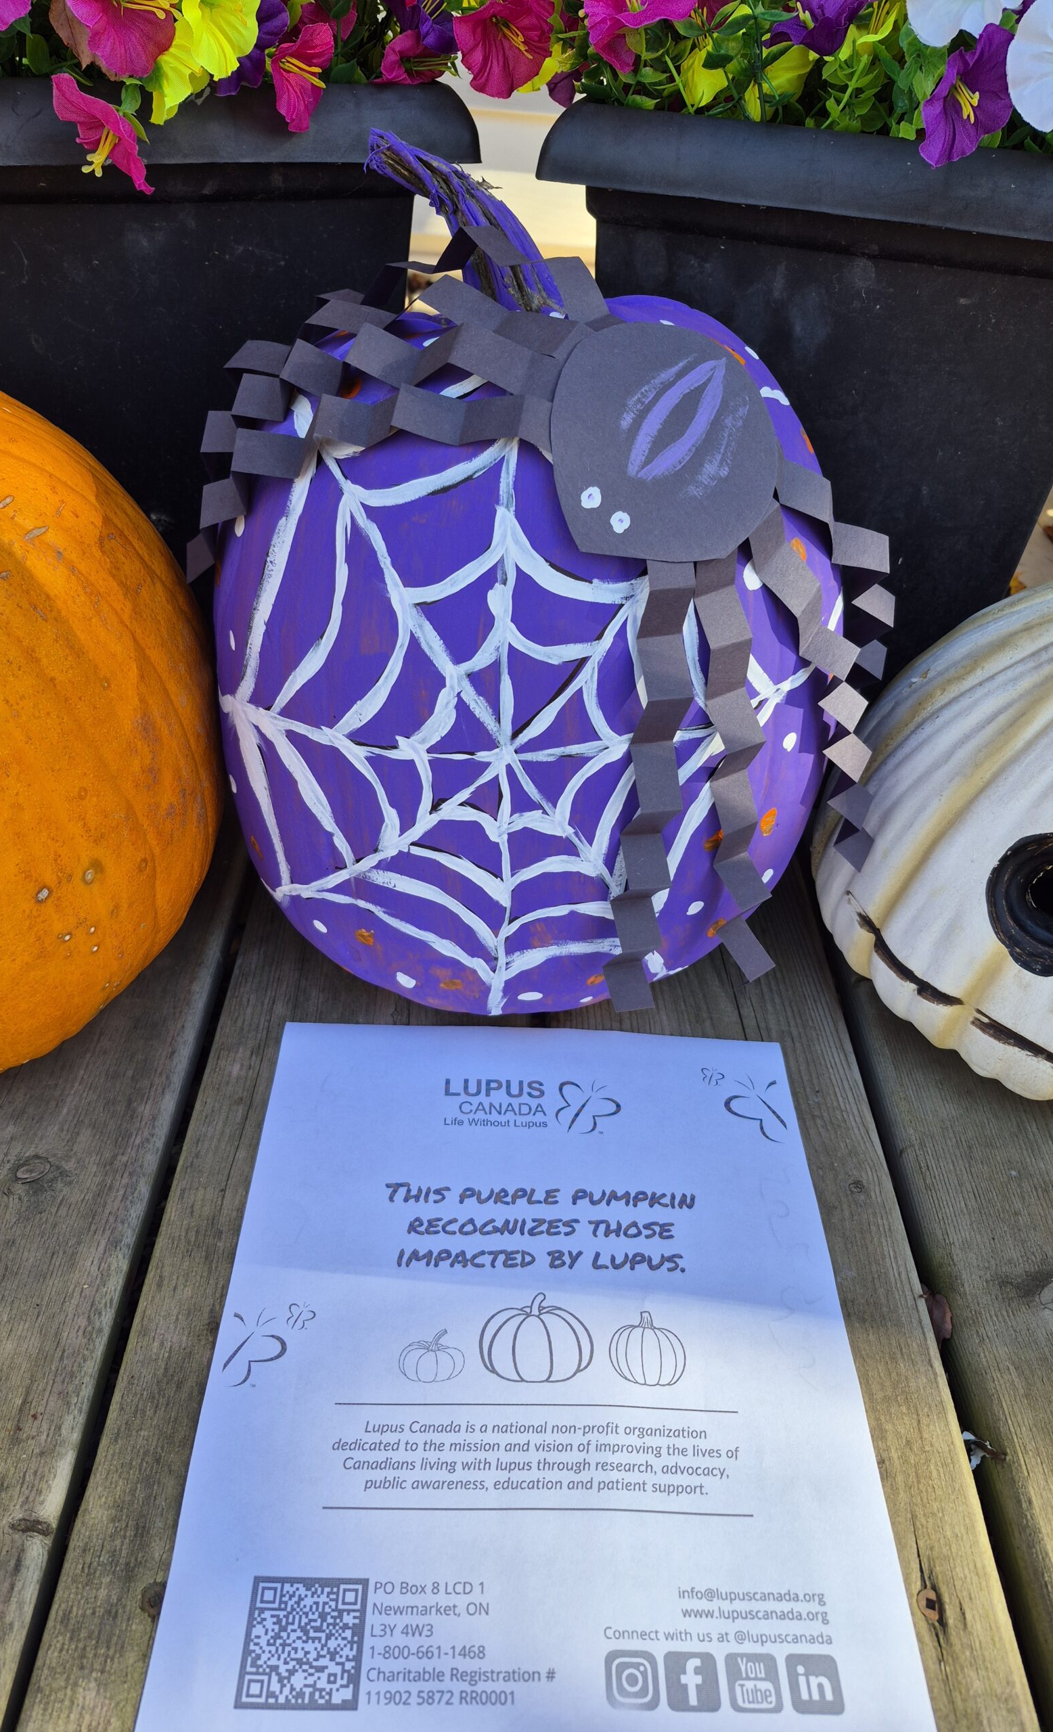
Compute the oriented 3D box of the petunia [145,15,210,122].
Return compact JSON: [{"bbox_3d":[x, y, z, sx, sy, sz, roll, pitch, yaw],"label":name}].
[{"bbox_3d":[-0.152,-0.350,0.503,0.039,0.052,0.052,29,48,30],"label":"petunia"}]

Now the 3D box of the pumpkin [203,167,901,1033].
[{"bbox_3d":[0.003,-0.079,0.449,0.255,0.302,0.248,6,40,0],"label":"pumpkin"}]

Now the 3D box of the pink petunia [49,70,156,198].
[{"bbox_3d":[-0.184,-0.322,0.503,0.058,0.058,0.040,29,64,30],"label":"pink petunia"}]

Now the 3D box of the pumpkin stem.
[{"bbox_3d":[-0.020,-0.196,0.351,0.063,0.052,0.036,6,40,0],"label":"pumpkin stem"}]

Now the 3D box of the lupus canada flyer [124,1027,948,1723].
[{"bbox_3d":[0.004,0.162,0.393,0.216,0.003,0.279,3,40,-3],"label":"lupus canada flyer"}]

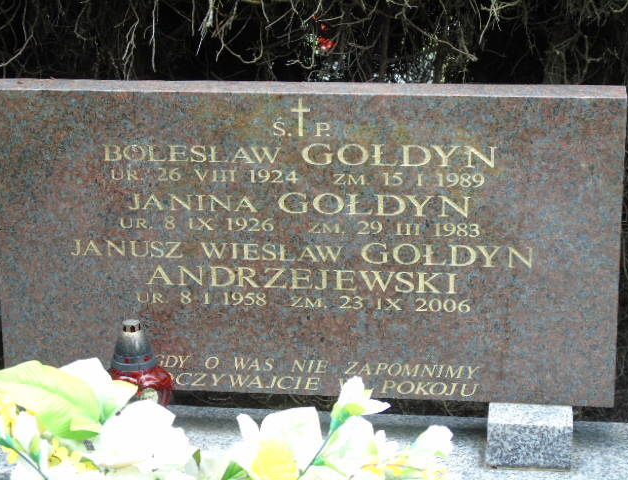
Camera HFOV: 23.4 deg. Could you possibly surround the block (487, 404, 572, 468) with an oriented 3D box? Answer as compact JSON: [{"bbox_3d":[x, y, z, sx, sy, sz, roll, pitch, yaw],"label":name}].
[{"bbox_3d":[0.300,0.256,2.110,0.112,0.067,0.144,1,18,8],"label":"block"}]

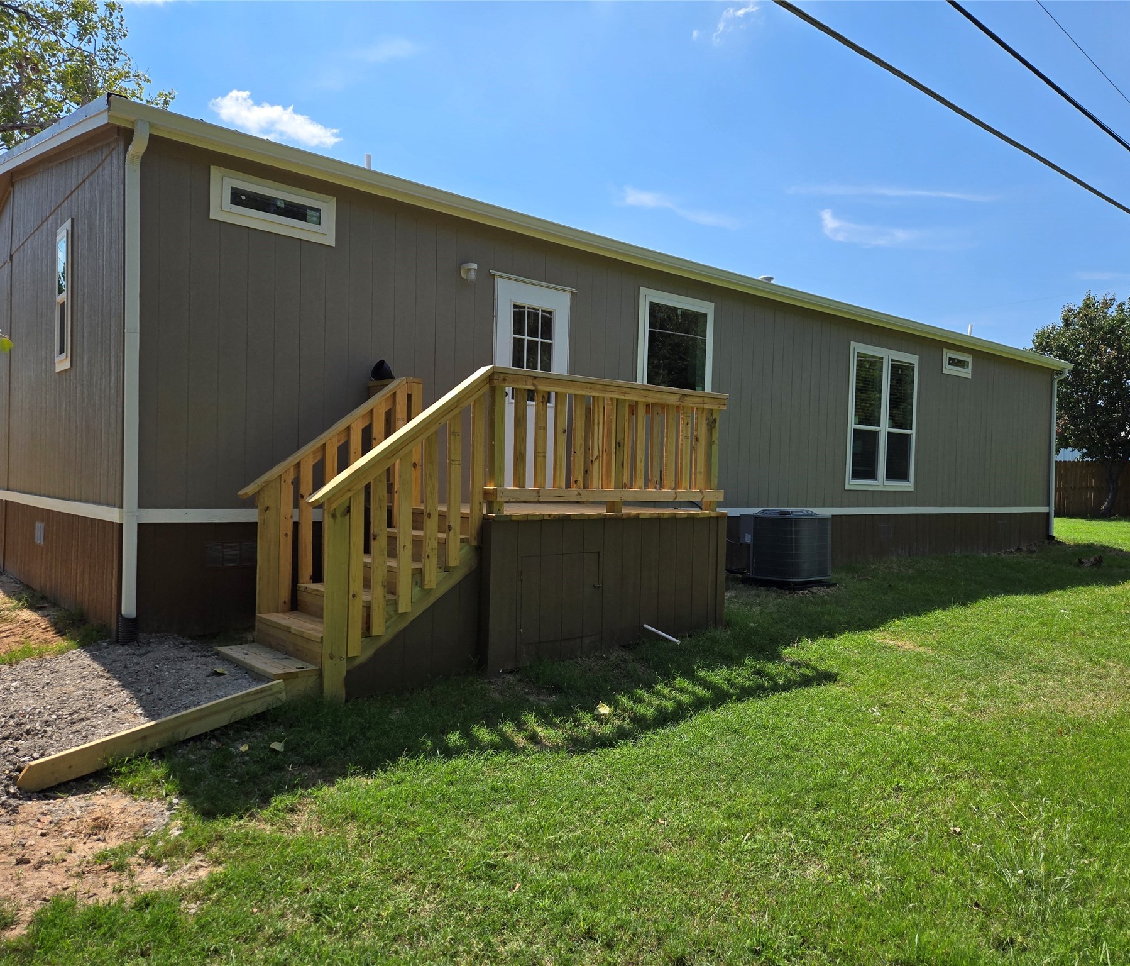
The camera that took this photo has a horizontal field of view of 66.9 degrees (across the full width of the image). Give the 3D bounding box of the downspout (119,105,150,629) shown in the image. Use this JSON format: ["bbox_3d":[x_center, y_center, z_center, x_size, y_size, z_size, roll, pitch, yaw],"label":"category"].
[{"bbox_3d":[-2.935,-0.661,5.829,0.095,3.480,0.210,1,0,-41],"label":"downspout"}]

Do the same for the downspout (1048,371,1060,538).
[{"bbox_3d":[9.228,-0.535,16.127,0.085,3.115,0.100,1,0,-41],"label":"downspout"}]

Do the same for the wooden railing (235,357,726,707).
[{"bbox_3d":[-0.600,0.240,6.786,3.790,2.080,1.820,1,0,-41],"label":"wooden railing"}]

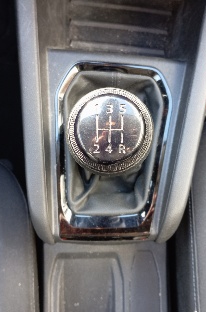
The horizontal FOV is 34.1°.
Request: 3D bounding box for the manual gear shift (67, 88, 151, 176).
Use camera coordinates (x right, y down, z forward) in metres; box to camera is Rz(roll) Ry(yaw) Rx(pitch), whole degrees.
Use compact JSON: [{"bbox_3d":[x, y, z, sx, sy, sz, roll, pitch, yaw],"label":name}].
[{"bbox_3d":[0.005,-0.011,0.254,0.058,0.077,0.058,0,76,0],"label":"manual gear shift"}]

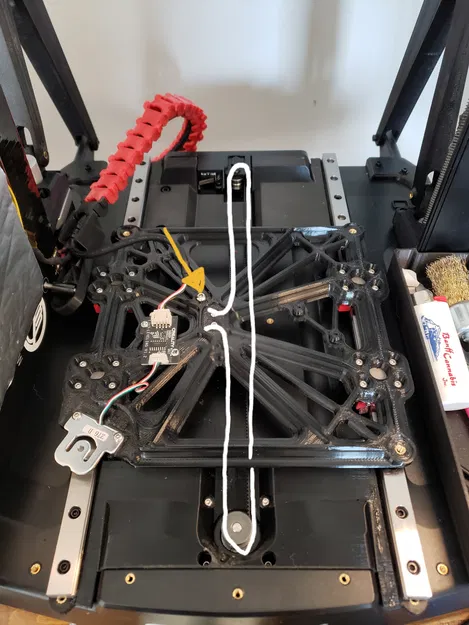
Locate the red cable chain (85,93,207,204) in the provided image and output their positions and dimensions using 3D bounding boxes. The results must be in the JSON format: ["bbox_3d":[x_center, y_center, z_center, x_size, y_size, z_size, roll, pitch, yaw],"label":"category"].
[{"bbox_3d":[-0.074,-0.135,0.410,0.040,0.076,0.132,29,59,21],"label":"red cable chain"}]

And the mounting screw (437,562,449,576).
[{"bbox_3d":[0.104,0.128,0.234,0.006,0.004,0.006,0,53,1],"label":"mounting screw"}]

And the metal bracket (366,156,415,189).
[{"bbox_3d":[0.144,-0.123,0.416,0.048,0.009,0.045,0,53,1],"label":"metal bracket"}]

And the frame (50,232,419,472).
[{"bbox_3d":[0.002,0.009,0.308,0.206,0.017,0.189,0,53,1],"label":"frame"}]

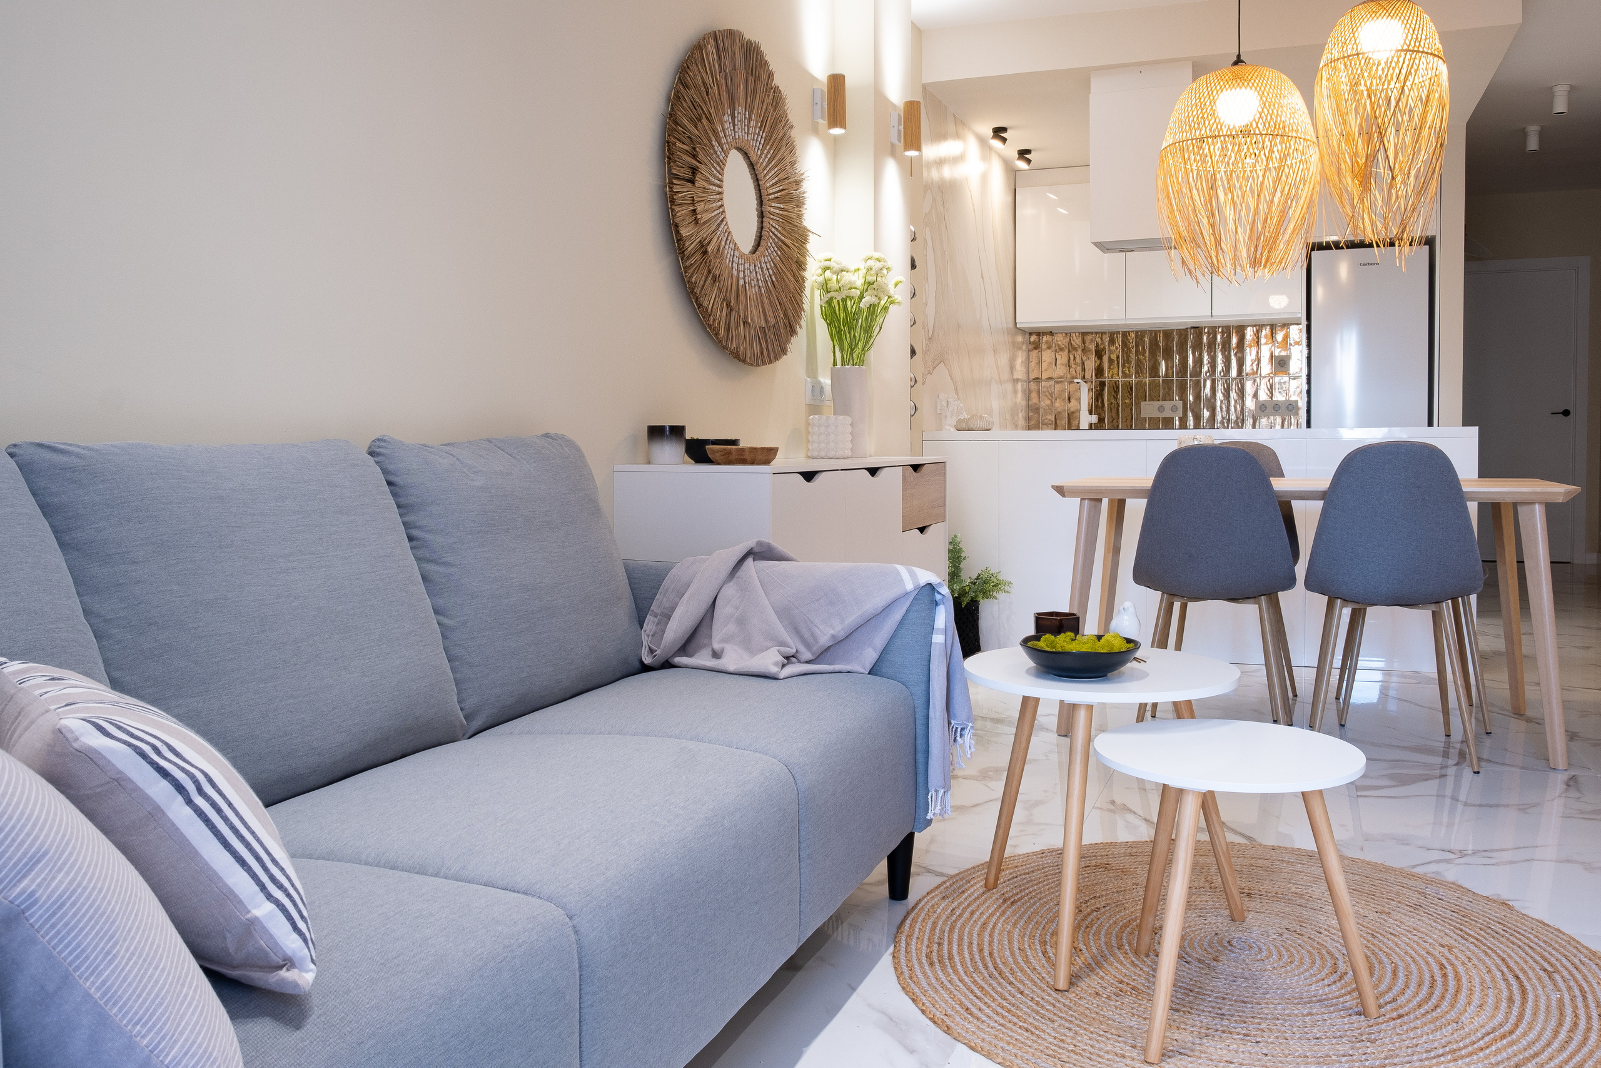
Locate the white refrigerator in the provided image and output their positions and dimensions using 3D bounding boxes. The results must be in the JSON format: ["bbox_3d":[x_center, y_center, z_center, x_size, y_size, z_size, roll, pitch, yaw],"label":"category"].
[{"bbox_3d":[2.943,-0.539,6.293,0.544,1.797,0.584,1,5,22],"label":"white refrigerator"}]

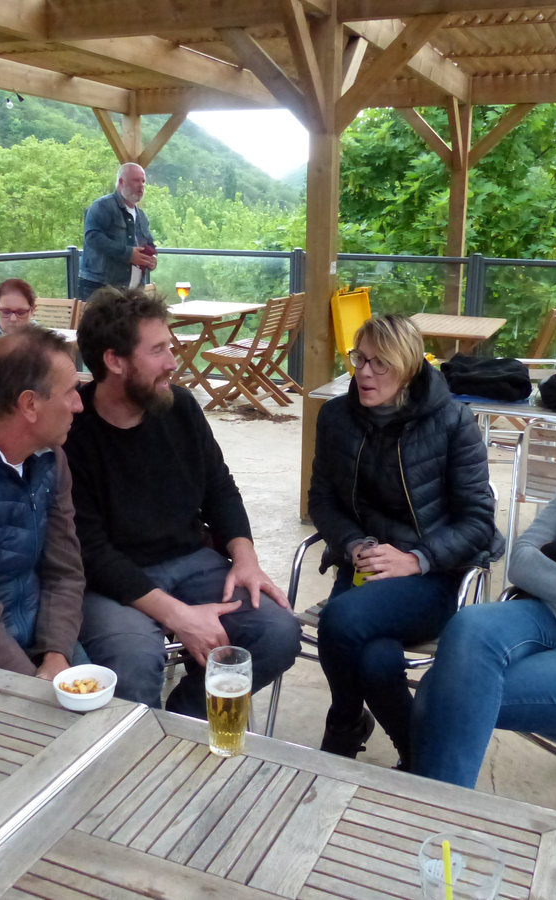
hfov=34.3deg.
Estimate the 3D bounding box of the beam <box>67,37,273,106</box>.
[{"bbox_3d":[-0.612,-2.541,5.969,0.085,0.190,2.800,7,15,24],"label":"beam"}]

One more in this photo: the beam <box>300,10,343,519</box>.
[{"bbox_3d":[0.226,-0.856,4.502,0.125,2.480,0.115,7,15,24],"label":"beam"}]

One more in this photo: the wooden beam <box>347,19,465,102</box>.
[{"bbox_3d":[0.832,-2.427,5.563,0.080,0.220,3.050,6,16,21],"label":"wooden beam"}]

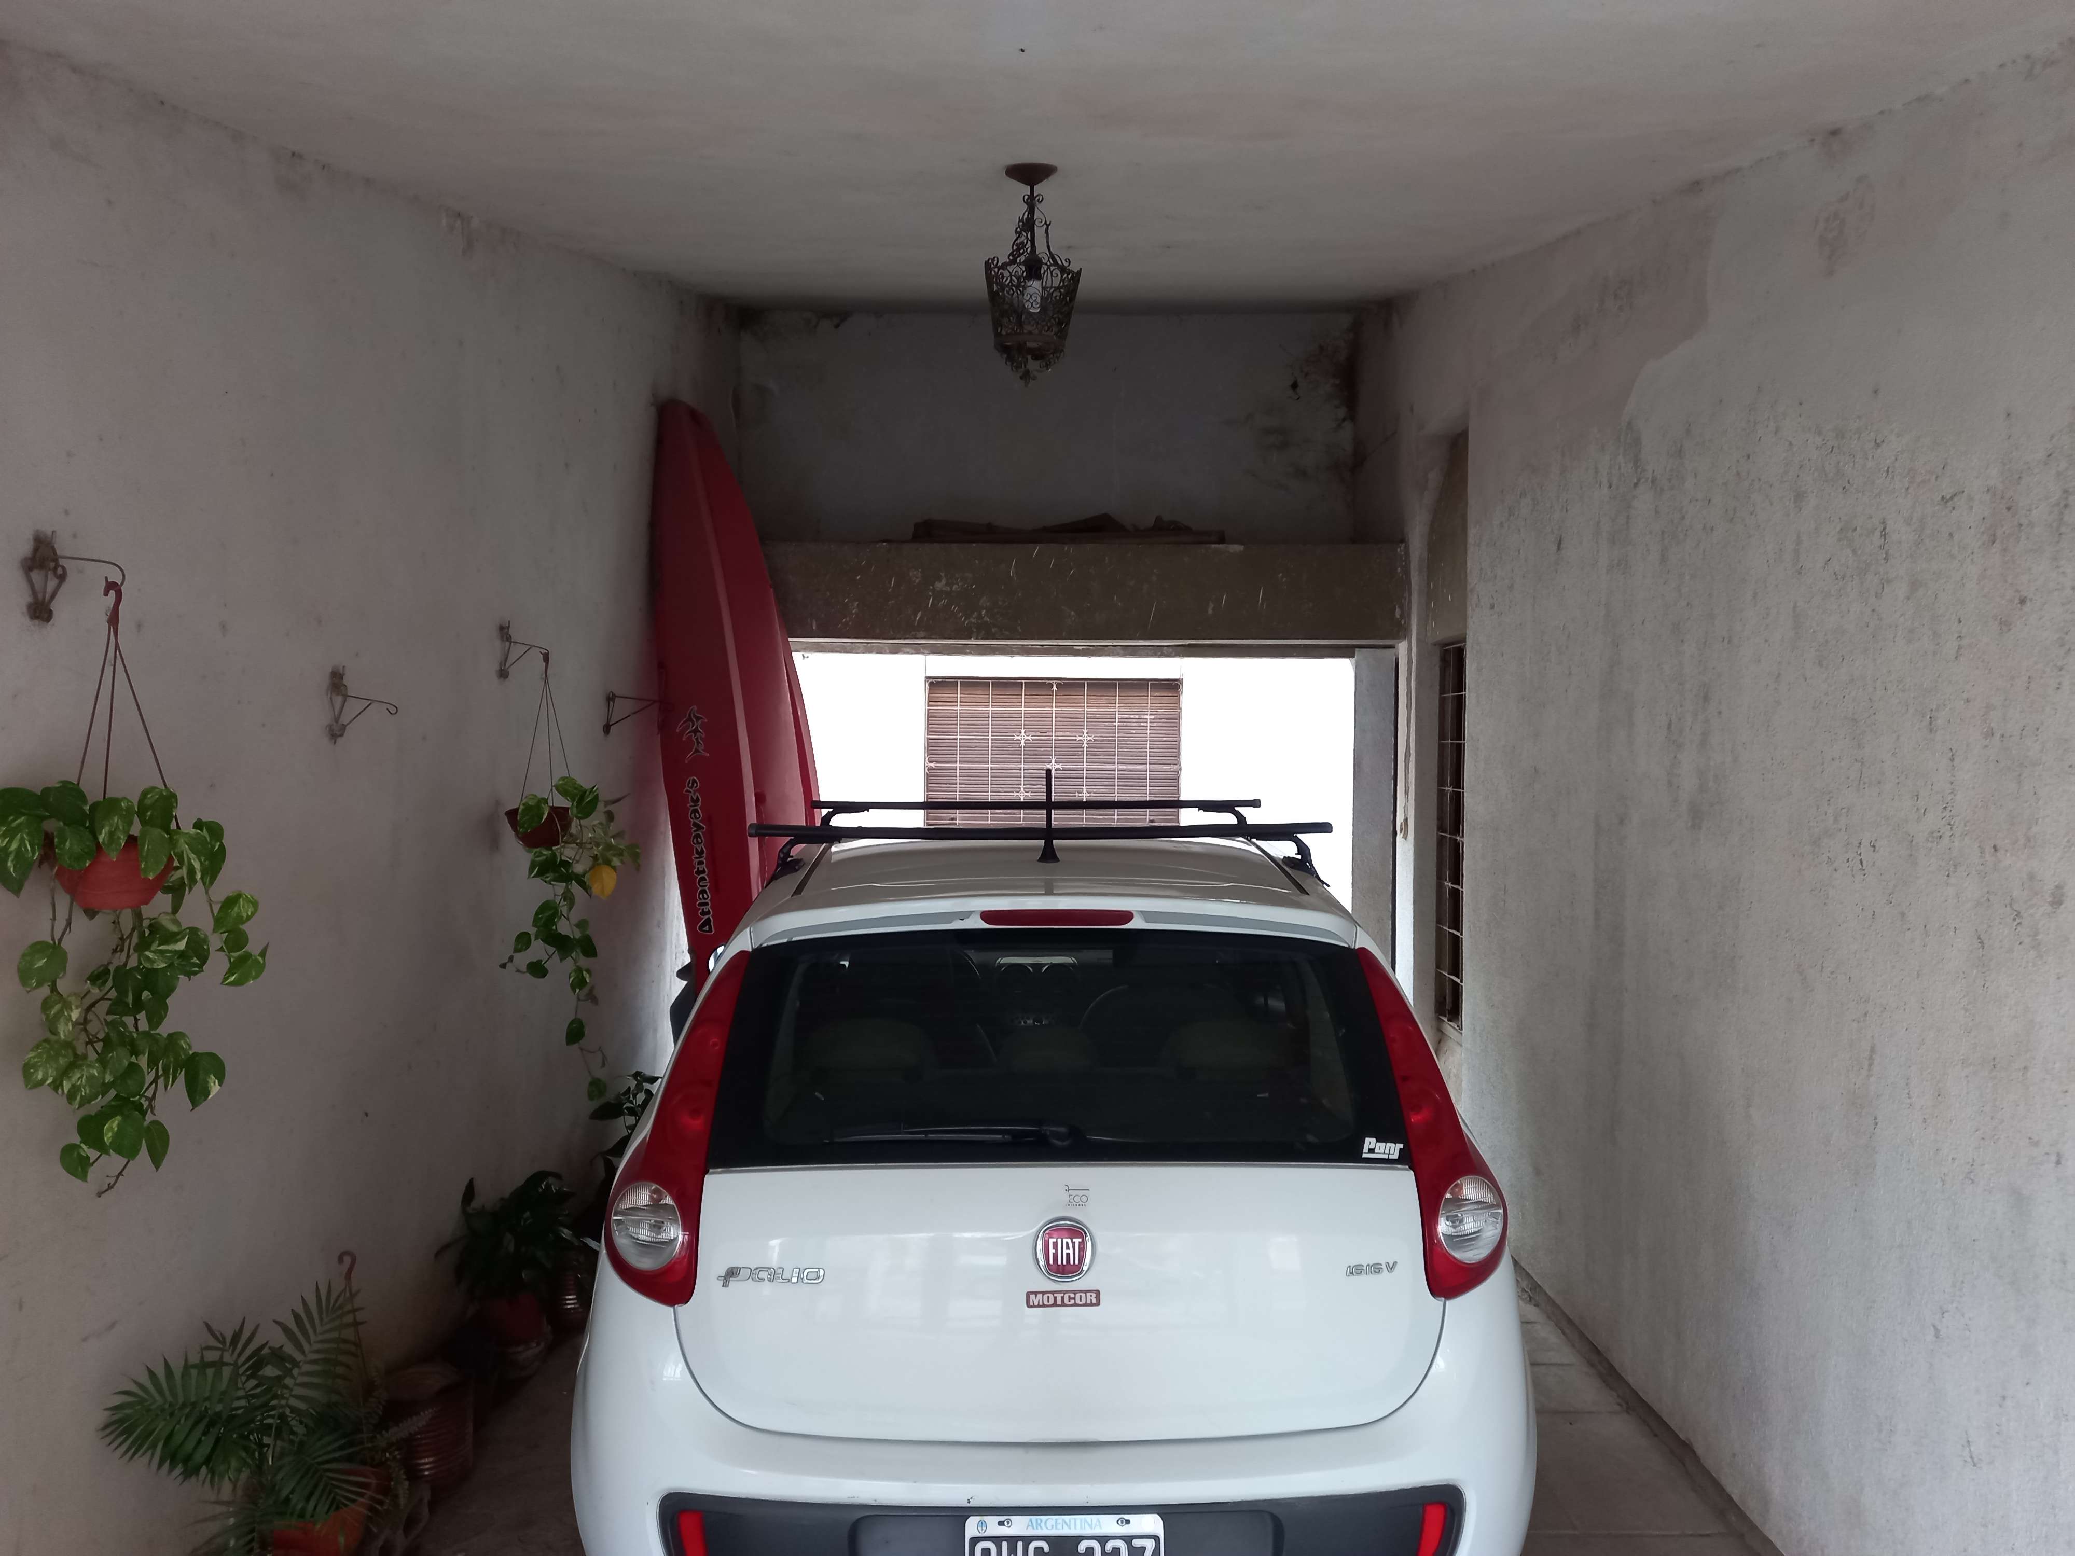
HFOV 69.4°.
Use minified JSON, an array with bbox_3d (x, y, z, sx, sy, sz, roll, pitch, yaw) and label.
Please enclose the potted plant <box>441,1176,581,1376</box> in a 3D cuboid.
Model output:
[{"bbox_3d":[-1.499,1.377,4.271,0.360,0.489,0.350,0,2,0],"label":"potted plant"}]

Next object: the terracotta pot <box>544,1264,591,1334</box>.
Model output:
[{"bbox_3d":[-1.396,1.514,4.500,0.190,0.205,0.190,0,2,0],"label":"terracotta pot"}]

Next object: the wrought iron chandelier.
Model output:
[{"bbox_3d":[-0.013,-1.122,3.333,0.215,0.485,0.215,0,2,0],"label":"wrought iron chandelier"}]

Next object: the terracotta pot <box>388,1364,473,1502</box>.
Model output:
[{"bbox_3d":[-1.448,1.537,3.560,0.215,0.220,0.215,0,2,0],"label":"terracotta pot"}]

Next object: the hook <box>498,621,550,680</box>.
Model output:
[{"bbox_3d":[-1.528,-0.382,4.502,0.155,0.178,0.060,0,2,2],"label":"hook"}]

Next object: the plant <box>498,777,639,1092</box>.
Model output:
[{"bbox_3d":[-1.403,0.470,4.489,0.380,0.946,0.340,0,2,0],"label":"plant"}]

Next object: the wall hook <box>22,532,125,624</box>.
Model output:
[{"bbox_3d":[-1.610,-0.340,2.539,0.160,0.160,0.065,0,2,2],"label":"wall hook"}]

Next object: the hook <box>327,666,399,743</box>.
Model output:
[{"bbox_3d":[-1.569,-0.173,3.505,0.160,0.178,0.060,0,2,2],"label":"hook"}]

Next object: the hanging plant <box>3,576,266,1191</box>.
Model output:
[{"bbox_3d":[-1.512,0.180,2.508,0.390,1.031,0.380,0,2,0],"label":"hanging plant"}]

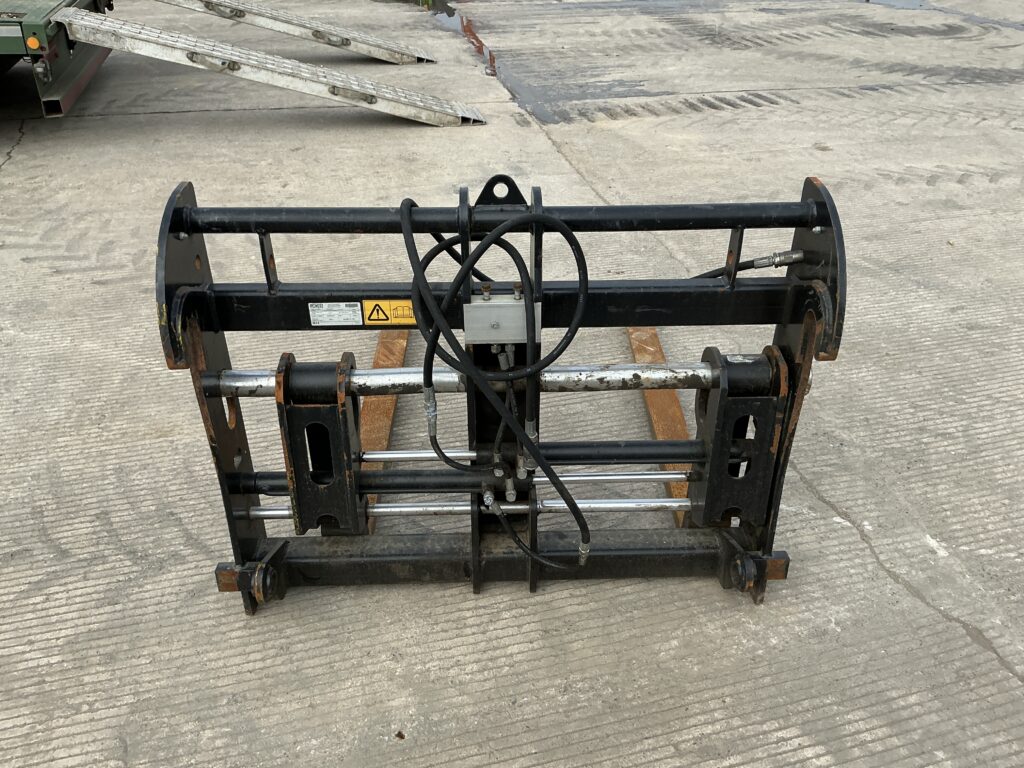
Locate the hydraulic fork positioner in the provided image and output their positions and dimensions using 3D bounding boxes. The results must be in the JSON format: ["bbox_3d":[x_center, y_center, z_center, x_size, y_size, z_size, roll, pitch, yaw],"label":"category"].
[{"bbox_3d":[-0.029,-0.256,2.211,1.360,1.030,1.380,-1,34,-1],"label":"hydraulic fork positioner"}]

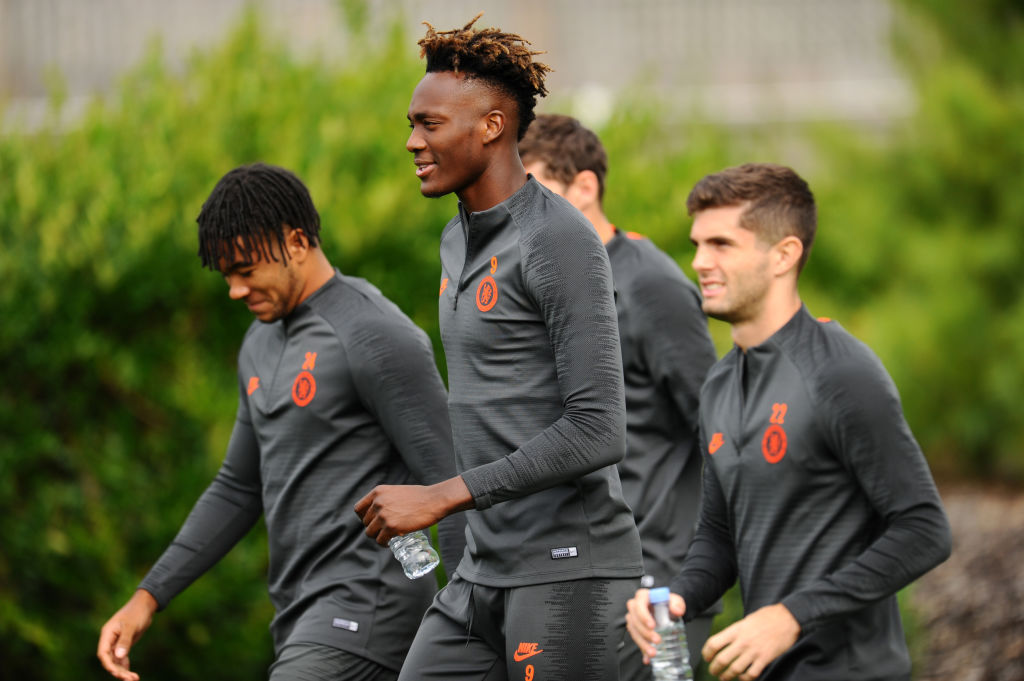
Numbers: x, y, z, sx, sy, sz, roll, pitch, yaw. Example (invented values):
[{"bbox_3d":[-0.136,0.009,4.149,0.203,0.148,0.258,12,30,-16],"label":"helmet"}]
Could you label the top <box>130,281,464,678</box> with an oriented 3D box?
[{"bbox_3d":[-0.342,0.219,19.400,0.420,0.690,0.560,0,-1,-35],"label":"top"}]

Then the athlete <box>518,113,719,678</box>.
[{"bbox_3d":[0.195,0.520,20.300,0.500,1.860,0.570,0,-1,-35],"label":"athlete"}]

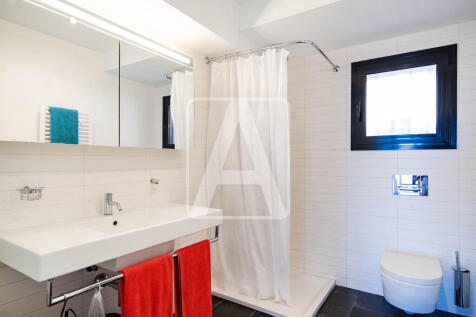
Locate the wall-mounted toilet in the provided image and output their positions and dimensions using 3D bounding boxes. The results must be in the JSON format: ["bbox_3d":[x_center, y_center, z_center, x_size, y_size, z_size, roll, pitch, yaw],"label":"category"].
[{"bbox_3d":[1.266,0.932,2.030,0.370,0.335,0.555,0,-1,33],"label":"wall-mounted toilet"}]

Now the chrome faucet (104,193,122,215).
[{"bbox_3d":[-0.686,0.259,1.538,0.147,0.122,0.045,0,-1,33],"label":"chrome faucet"}]

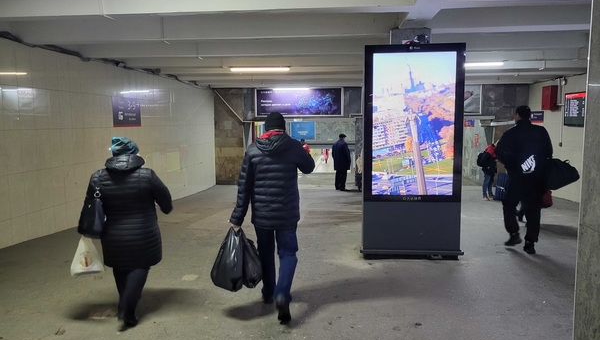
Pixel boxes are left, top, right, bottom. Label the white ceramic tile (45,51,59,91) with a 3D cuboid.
[{"bbox_3d":[-3.847,-1.538,6.976,0.012,0.602,0.302,0,6,6],"label":"white ceramic tile"}]

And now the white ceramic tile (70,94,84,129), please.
[{"bbox_3d":[-3.768,-1.002,7.638,0.010,0.600,0.300,0,6,6],"label":"white ceramic tile"}]

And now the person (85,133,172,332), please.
[{"bbox_3d":[-1.348,0.468,3.562,0.600,1.470,0.460,0,6,6],"label":"person"}]

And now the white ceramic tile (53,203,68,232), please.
[{"bbox_3d":[-3.829,0.767,7.225,0.010,0.421,0.300,0,6,6],"label":"white ceramic tile"}]

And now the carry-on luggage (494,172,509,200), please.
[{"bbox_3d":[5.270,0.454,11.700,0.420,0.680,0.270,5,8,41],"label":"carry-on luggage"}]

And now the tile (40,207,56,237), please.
[{"bbox_3d":[-3.865,0.794,6.923,0.012,0.400,0.302,0,6,6],"label":"tile"}]

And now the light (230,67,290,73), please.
[{"bbox_3d":[-0.793,-2.008,9.050,1.220,0.090,0.120,0,6,6],"label":"light"}]

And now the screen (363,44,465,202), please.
[{"bbox_3d":[1.345,-0.544,5.382,1.147,1.851,0.150,0,6,6],"label":"screen"}]

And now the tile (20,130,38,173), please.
[{"bbox_3d":[-3.900,-0.275,6.509,0.010,0.600,0.300,0,6,6],"label":"tile"}]

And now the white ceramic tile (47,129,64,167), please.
[{"bbox_3d":[-3.829,-0.346,7.084,0.010,0.600,0.300,1,6,6],"label":"white ceramic tile"}]

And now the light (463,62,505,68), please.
[{"bbox_3d":[3.311,-2.034,8.697,1.220,0.080,0.090,0,6,6],"label":"light"}]

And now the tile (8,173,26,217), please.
[{"bbox_3d":[-3.928,0.358,6.271,0.012,0.601,0.302,0,6,6],"label":"tile"}]

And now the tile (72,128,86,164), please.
[{"bbox_3d":[-3.766,-0.404,7.703,0.010,0.600,0.300,0,6,6],"label":"tile"}]

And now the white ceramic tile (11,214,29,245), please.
[{"bbox_3d":[-3.925,0.842,6.322,0.012,0.367,0.302,0,6,6],"label":"white ceramic tile"}]

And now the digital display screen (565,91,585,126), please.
[{"bbox_3d":[6.632,-1.431,10.630,0.080,0.810,1.430,0,6,6],"label":"digital display screen"}]

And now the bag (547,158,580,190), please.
[{"bbox_3d":[3.306,0.057,5.709,0.450,0.340,0.270,-12,5,7],"label":"bag"}]

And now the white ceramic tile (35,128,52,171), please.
[{"bbox_3d":[-3.871,-0.305,6.806,0.012,0.597,0.302,0,6,6],"label":"white ceramic tile"}]

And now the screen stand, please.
[{"bbox_3d":[1.330,0.715,5.496,1.190,0.690,0.300,0,6,6],"label":"screen stand"}]

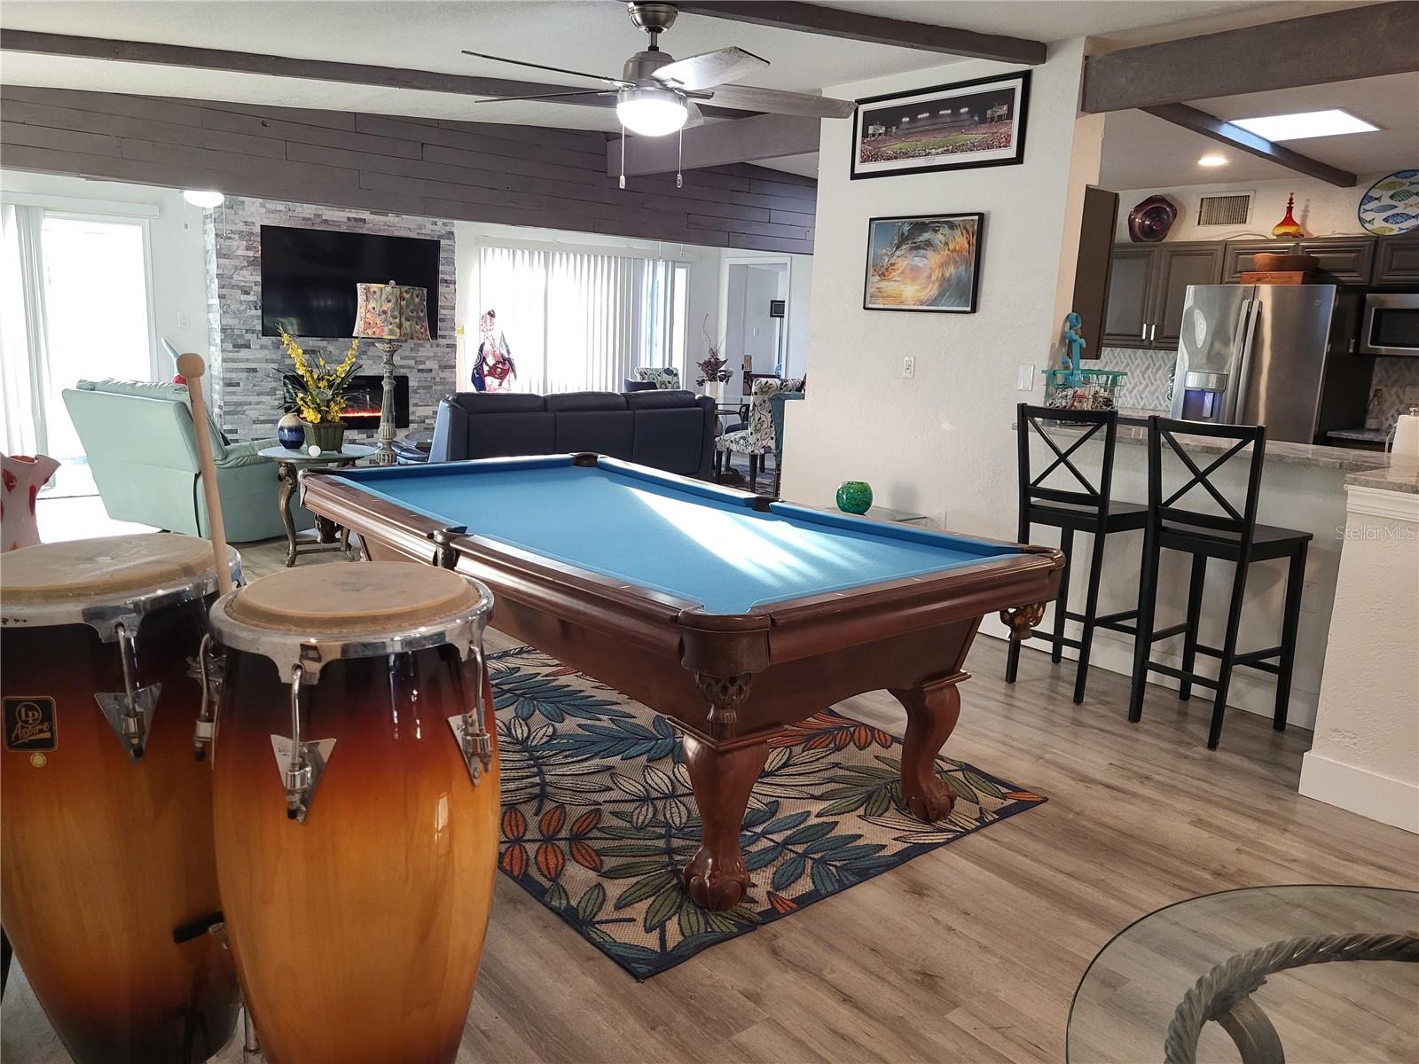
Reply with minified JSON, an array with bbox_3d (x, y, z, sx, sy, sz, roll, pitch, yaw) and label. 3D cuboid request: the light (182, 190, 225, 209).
[{"bbox_3d":[-3.368,-2.223,7.100,0.290,0.140,0.290,-7,14,-40],"label":"light"}]

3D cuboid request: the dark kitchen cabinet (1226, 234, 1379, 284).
[{"bbox_3d":[3.954,-1.783,7.080,0.330,0.300,0.930,-7,14,-40],"label":"dark kitchen cabinet"}]

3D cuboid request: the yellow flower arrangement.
[{"bbox_3d":[-2.129,-0.854,5.823,0.450,0.540,0.380,-7,14,-39],"label":"yellow flower arrangement"}]

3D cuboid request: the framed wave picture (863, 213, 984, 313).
[{"bbox_3d":[1.024,-1.299,5.165,0.030,0.448,0.670,-7,14,-39],"label":"framed wave picture"}]

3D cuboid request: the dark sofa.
[{"bbox_3d":[-1.109,-0.615,7.753,2.170,0.910,0.980,-7,14,-39],"label":"dark sofa"}]

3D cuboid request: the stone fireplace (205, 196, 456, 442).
[{"bbox_3d":[-3.233,-1.776,9.256,2.071,2.420,0.350,-7,14,-39],"label":"stone fireplace"}]

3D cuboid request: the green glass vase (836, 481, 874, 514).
[{"bbox_3d":[0.696,-0.165,5.105,0.172,0.160,0.172,2,11,0],"label":"green glass vase"}]

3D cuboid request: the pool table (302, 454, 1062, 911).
[{"bbox_3d":[-0.278,0.324,3.607,1.385,0.800,2.500,-7,14,-40],"label":"pool table"}]

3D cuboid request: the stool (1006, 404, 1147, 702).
[{"bbox_3d":[1.492,0.075,4.300,0.480,1.120,0.430,-7,14,-39],"label":"stool"}]

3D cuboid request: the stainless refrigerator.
[{"bbox_3d":[3.702,-0.684,7.051,0.900,1.785,0.910,-7,14,-40],"label":"stainless refrigerator"}]

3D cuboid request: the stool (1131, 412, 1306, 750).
[{"bbox_3d":[1.925,0.169,3.958,0.480,1.156,0.415,-7,14,-40],"label":"stool"}]

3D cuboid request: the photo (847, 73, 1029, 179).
[{"bbox_3d":[1.060,-1.899,5.035,0.030,0.388,1.015,-7,14,-39],"label":"photo"}]

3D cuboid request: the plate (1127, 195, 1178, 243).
[{"bbox_3d":[3.277,-2.301,7.880,0.090,0.360,0.360,-7,14,-40],"label":"plate"}]

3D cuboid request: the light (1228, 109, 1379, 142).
[{"bbox_3d":[3.349,-2.292,5.983,0.630,0.080,0.570,-7,14,-40],"label":"light"}]

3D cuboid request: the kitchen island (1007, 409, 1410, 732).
[{"bbox_3d":[2.047,0.137,4.426,0.560,1.050,1.520,-7,14,-40],"label":"kitchen island"}]

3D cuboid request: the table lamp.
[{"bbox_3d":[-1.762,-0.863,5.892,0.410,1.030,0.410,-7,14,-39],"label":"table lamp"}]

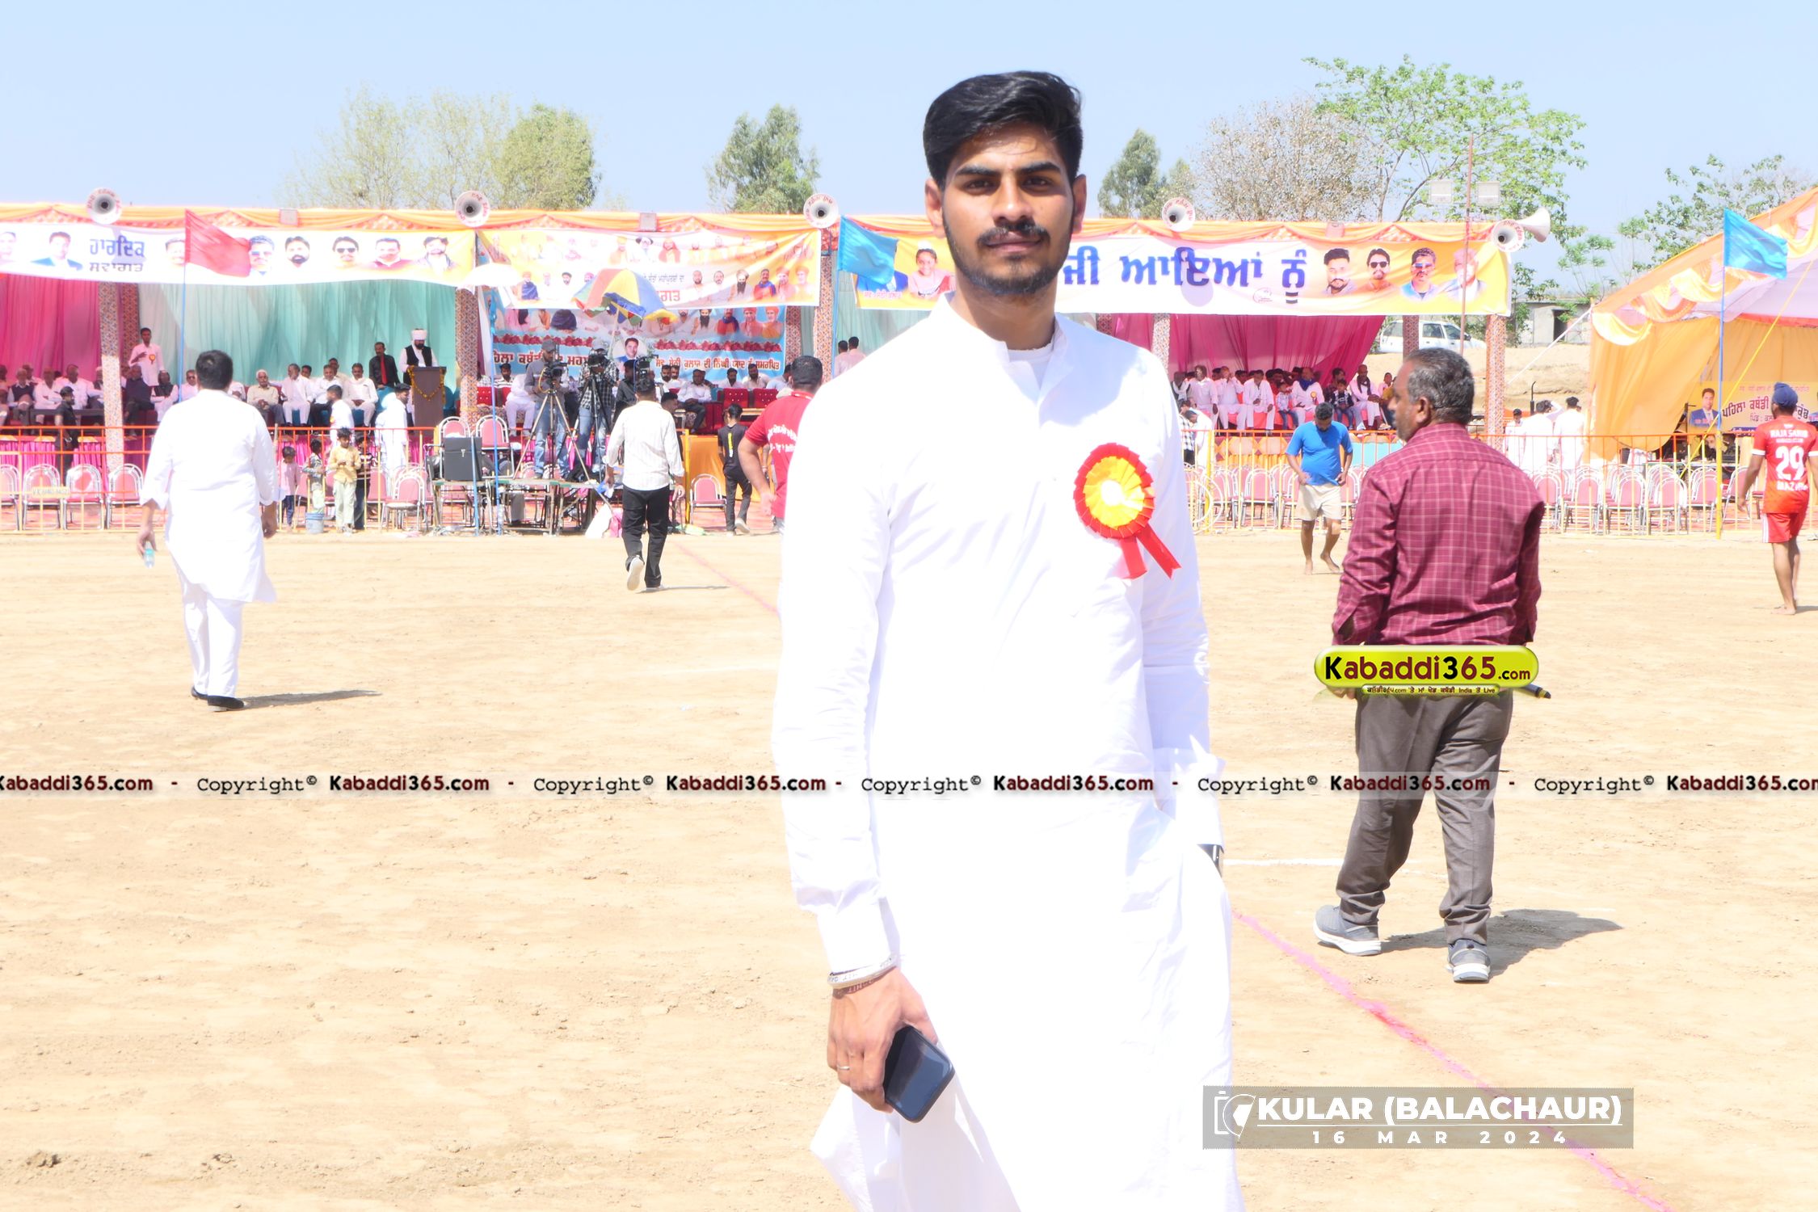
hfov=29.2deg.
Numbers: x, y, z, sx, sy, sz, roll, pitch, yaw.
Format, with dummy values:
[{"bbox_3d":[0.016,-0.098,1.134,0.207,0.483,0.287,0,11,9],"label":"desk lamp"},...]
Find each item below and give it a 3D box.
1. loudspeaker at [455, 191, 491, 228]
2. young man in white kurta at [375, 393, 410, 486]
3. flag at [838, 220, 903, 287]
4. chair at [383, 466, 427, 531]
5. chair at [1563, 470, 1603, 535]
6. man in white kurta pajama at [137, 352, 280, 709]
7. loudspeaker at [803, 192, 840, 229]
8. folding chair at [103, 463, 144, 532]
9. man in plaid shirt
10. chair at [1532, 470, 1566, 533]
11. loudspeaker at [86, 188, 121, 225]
[{"bbox_3d":[-5.942,-5.393,47.400,0.480,0.490,0.480,0,3,-13],"label":"loudspeaker"},{"bbox_3d":[-6.707,-1.954,45.200,0.400,1.760,0.500,-1,3,-22],"label":"young man in white kurta"},{"bbox_3d":[-0.519,-4.620,45.500,0.820,0.900,0.220,0,3,0],"label":"flag"},{"bbox_3d":[-6.454,-1.364,44.600,0.500,0.850,0.500,1,3,18],"label":"chair"},{"bbox_3d":[8.945,-1.344,46.100,0.460,0.860,0.520,1,3,17],"label":"chair"},{"bbox_3d":[-3.483,-0.382,17.350,0.700,1.760,0.430,0,3,-4],"label":"man in white kurta pajama"},{"bbox_3d":[-1.361,-6.160,54.300,0.550,0.550,0.500,0,3,0],"label":"loudspeaker"},{"bbox_3d":[-10.499,-1.459,46.700,0.490,0.880,0.520,0,3,-7],"label":"folding chair"},{"bbox_3d":[1.404,0.146,9.400,0.570,1.690,0.500,-2,4,-22],"label":"man in plaid shirt"},{"bbox_3d":[8.850,-1.428,48.300,0.470,0.860,0.520,1,3,14],"label":"chair"},{"bbox_3d":[-10.817,-5.363,46.800,0.480,0.490,0.480,0,3,-12],"label":"loudspeaker"}]

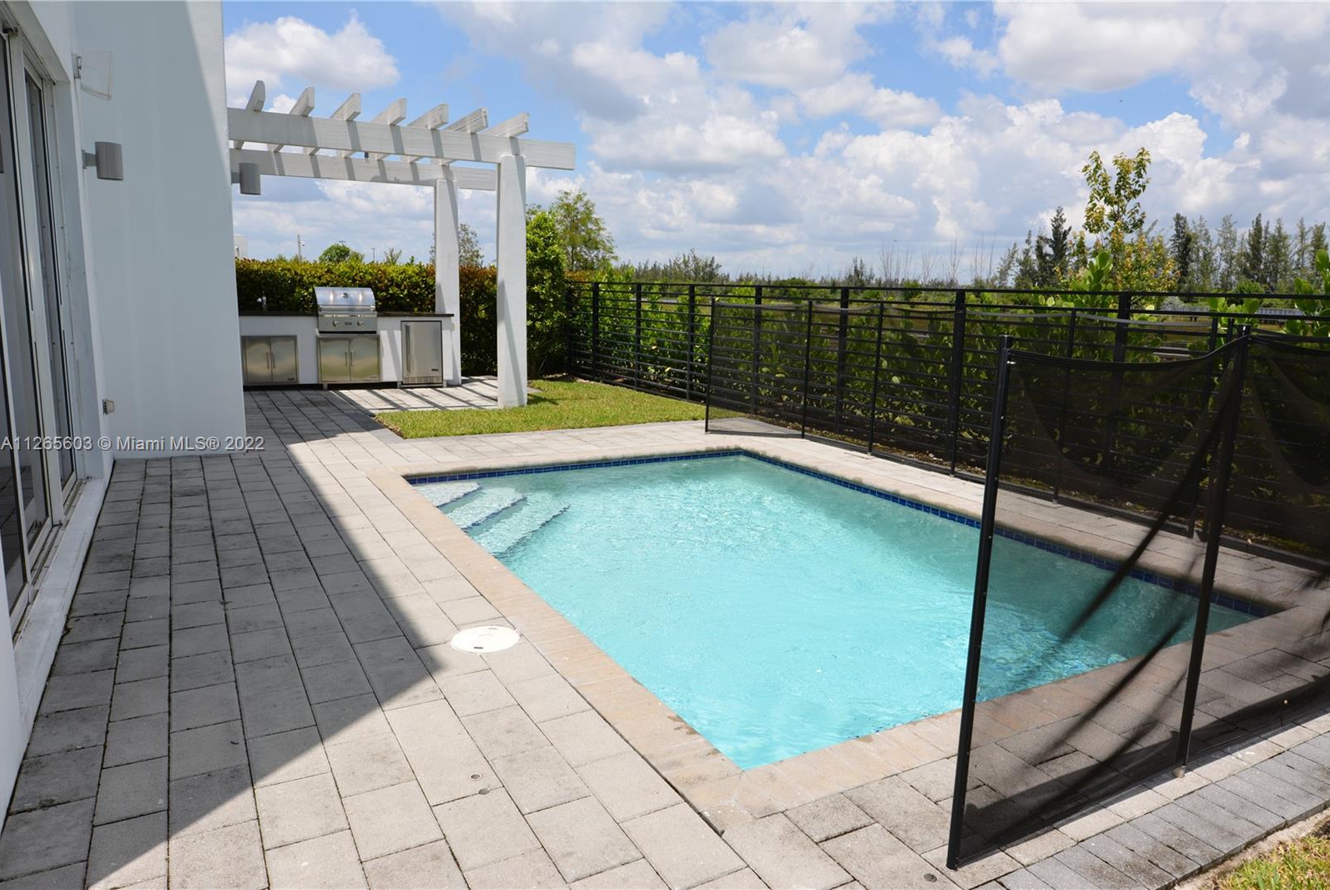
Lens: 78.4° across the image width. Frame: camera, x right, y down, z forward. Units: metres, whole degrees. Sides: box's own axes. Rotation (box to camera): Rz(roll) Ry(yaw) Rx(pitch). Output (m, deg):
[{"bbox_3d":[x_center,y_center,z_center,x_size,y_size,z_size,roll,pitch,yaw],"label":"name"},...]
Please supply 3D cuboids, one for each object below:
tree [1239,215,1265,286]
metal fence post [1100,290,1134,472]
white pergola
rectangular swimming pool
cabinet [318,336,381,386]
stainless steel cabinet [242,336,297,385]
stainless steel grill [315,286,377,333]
[{"bbox_3d":[54.051,-17.542,75.000,2.100,7.500,2.100,-4,12,-30],"label":"tree"},{"bbox_3d":[3.286,-0.381,5.960,0.082,1.432,0.082,-4,12,-30],"label":"metal fence post"},{"bbox_3d":[-3.279,-2.132,9.872,3.617,3.124,3.384,-4,12,-30],"label":"white pergola"},{"bbox_3d":[0.482,1.119,5.043,3.069,1.206,4.178,-4,12,-30],"label":"rectangular swimming pool"},{"bbox_3d":[-4.210,-1.148,10.804,0.774,0.623,0.521,-4,12,-30],"label":"cabinet"},{"bbox_3d":[-5.012,-1.078,10.335,0.623,0.603,0.521,-4,12,-30],"label":"stainless steel cabinet"},{"bbox_3d":[-4.200,-1.773,10.681,0.706,0.582,0.603,-4,12,-30],"label":"stainless steel grill"}]

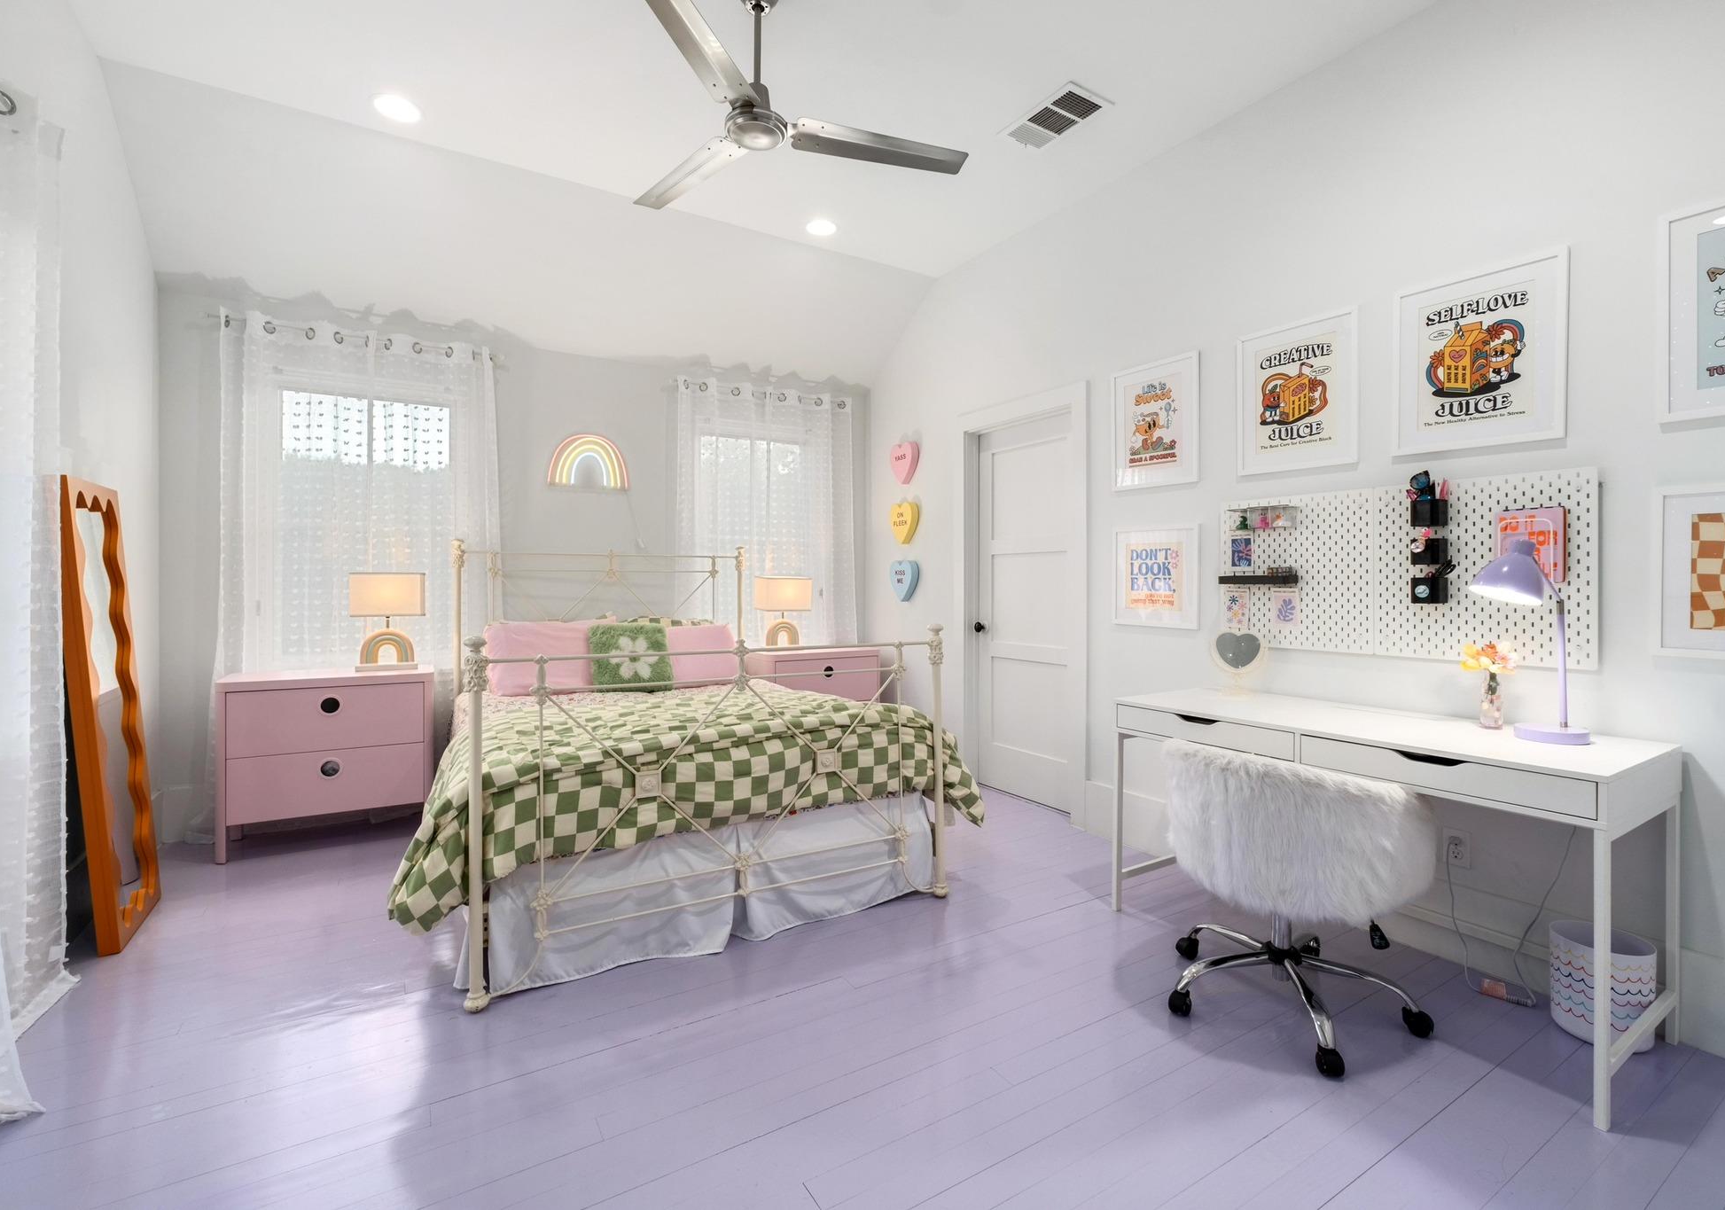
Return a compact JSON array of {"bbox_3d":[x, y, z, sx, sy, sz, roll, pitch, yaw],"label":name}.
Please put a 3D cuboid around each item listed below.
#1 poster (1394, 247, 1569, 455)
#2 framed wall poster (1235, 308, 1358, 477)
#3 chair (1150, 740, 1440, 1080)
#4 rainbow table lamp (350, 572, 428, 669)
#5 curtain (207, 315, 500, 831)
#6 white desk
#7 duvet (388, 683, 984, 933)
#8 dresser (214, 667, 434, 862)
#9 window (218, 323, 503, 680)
[{"bbox_3d":[1.880,-0.750,2.320,0.030,0.533,0.435,-1,1,-32],"label":"poster"},{"bbox_3d":[1.576,-0.754,2.749,0.025,0.528,0.427,-1,1,-32],"label":"framed wall poster"},{"bbox_3d":[1.190,0.742,2.043,0.620,0.755,0.630,1,1,44],"label":"chair"},{"bbox_3d":[-2.306,0.086,3.691,0.290,0.475,0.165,0,1,-25],"label":"rainbow table lamp"},{"bbox_3d":[-2.482,-0.148,3.820,1.204,2.471,0.100,-1,1,-30],"label":"curtain"},{"bbox_3d":[1.487,0.735,2.319,0.580,0.764,1.314,-1,1,-32],"label":"white desk"},{"bbox_3d":[-0.735,0.636,3.120,2.020,0.500,1.420,-1,1,-30],"label":"duvet"},{"bbox_3d":[-2.480,0.713,3.559,0.800,0.760,0.400,-1,1,-32],"label":"dresser"},{"bbox_3d":[-2.436,-0.475,3.730,1.120,1.700,0.140,-1,1,-32],"label":"window"}]

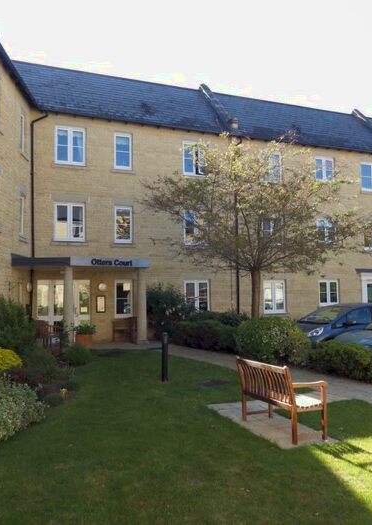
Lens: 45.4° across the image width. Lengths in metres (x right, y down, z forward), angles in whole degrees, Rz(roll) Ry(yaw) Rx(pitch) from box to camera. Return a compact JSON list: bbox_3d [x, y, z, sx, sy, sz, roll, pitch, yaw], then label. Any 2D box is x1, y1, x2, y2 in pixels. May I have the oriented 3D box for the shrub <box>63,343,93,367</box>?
[{"bbox_3d":[-2.676,2.284,11.020,0.750,0.520,0.800,-1,-4,0],"label":"shrub"}]

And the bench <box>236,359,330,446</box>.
[{"bbox_3d":[1.170,1.663,5.618,0.590,0.870,1.150,1,-4,-24],"label":"bench"}]

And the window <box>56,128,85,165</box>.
[{"bbox_3d":[-4.248,-4.281,16.418,1.050,1.400,0.120,1,-4,-21],"label":"window"}]

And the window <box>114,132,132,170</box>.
[{"bbox_3d":[-2.365,-4.186,16.848,0.654,1.350,0.120,1,-4,-21],"label":"window"}]

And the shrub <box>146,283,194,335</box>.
[{"bbox_3d":[-0.547,1.778,15.858,1.600,1.950,1.300,1,-4,-21],"label":"shrub"}]

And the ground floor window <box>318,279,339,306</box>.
[{"bbox_3d":[6.327,1.368,19.722,1.040,1.090,0.120,1,-4,-21],"label":"ground floor window"}]

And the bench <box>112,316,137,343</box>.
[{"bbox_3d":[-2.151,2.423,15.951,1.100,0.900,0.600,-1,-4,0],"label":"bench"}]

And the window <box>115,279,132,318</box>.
[{"bbox_3d":[-2.318,1.368,16.573,0.690,1.370,0.120,1,-4,-21],"label":"window"}]

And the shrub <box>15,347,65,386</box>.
[{"bbox_3d":[-2.939,2.065,8.981,1.000,0.660,1.050,-1,-4,0],"label":"shrub"}]

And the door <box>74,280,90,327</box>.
[{"bbox_3d":[-3.699,1.719,15.900,0.563,2.137,0.120,1,-4,-21],"label":"door"}]

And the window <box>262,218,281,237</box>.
[{"bbox_3d":[3.708,-1.326,18.933,1.033,1.330,0.120,1,-4,-21],"label":"window"}]

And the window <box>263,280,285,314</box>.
[{"bbox_3d":[3.795,1.479,19.040,1.050,1.400,0.120,1,-4,-21],"label":"window"}]

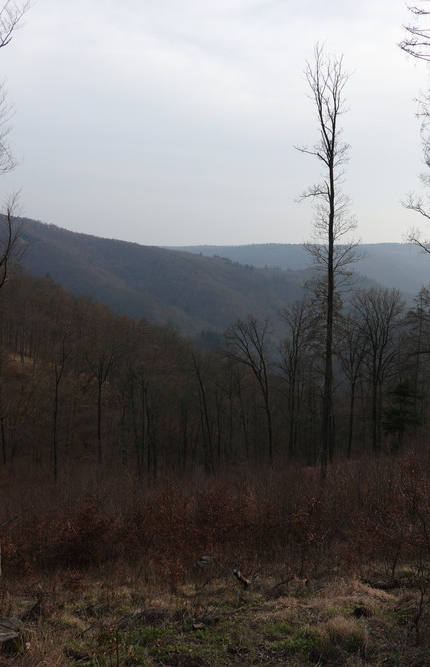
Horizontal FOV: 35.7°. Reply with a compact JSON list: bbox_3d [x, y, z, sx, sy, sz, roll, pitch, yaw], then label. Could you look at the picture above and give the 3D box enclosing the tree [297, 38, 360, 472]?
[{"bbox_3d":[5.963,-3.398,36.867,3.400,24.040,3.300,0,7,0],"label":"tree"}]

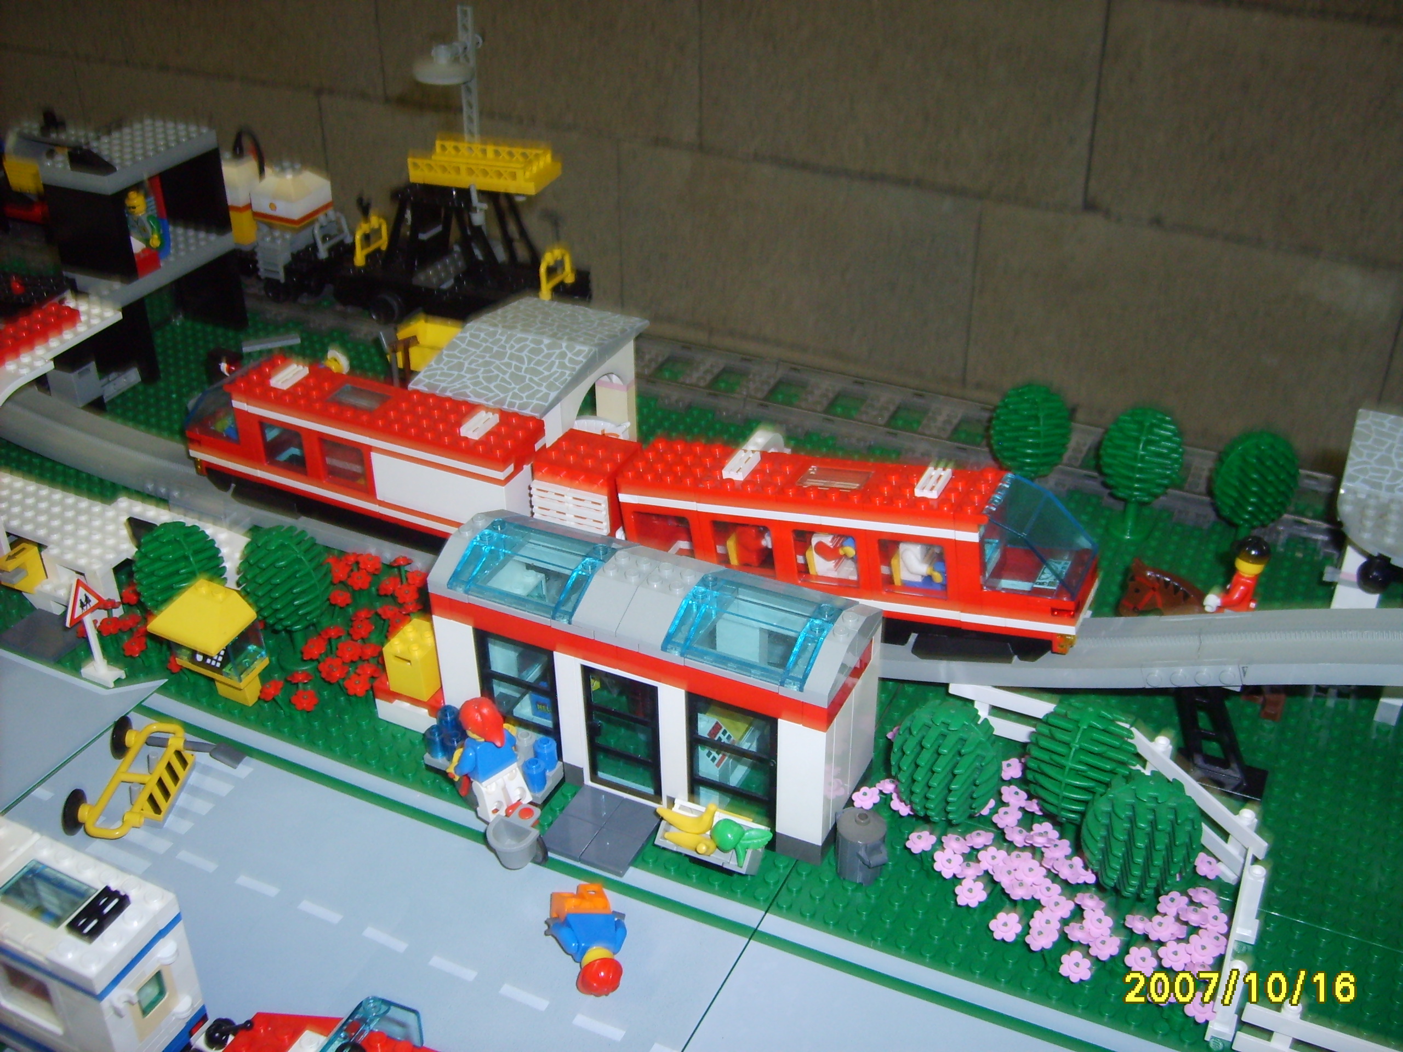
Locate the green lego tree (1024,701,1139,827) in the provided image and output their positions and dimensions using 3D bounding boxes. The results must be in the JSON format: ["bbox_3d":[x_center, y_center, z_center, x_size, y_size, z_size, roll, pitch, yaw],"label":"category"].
[{"bbox_3d":[0.120,0.083,0.455,0.035,0.062,0.035,14,35,21],"label":"green lego tree"}]

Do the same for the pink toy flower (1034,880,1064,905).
[{"bbox_3d":[0.106,0.112,0.434,0.010,0.005,0.010,9,59,15],"label":"pink toy flower"}]

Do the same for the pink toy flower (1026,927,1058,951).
[{"bbox_3d":[0.103,0.126,0.431,0.010,0.004,0.009,0,32,35],"label":"pink toy flower"}]

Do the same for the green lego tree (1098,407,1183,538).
[{"bbox_3d":[0.192,-0.024,0.624,0.036,0.060,0.036,14,35,21],"label":"green lego tree"}]

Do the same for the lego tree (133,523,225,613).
[{"bbox_3d":[-0.200,0.026,0.547,0.035,0.062,0.035,14,35,21],"label":"lego tree"}]

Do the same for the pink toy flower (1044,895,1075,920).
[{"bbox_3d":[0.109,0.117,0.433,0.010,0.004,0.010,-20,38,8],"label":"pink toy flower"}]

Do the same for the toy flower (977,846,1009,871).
[{"bbox_3d":[0.093,0.107,0.454,0.010,0.004,0.009,0,59,12],"label":"toy flower"}]

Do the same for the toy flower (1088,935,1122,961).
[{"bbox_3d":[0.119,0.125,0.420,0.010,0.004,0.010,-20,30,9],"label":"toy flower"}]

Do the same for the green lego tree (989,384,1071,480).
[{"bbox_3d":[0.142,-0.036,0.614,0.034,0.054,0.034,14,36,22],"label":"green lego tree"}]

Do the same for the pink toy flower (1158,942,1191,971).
[{"bbox_3d":[0.143,0.130,0.430,0.010,0.004,0.009,0,51,14],"label":"pink toy flower"}]

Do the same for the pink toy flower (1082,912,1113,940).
[{"bbox_3d":[0.118,0.119,0.423,0.010,0.005,0.010,11,59,18],"label":"pink toy flower"}]

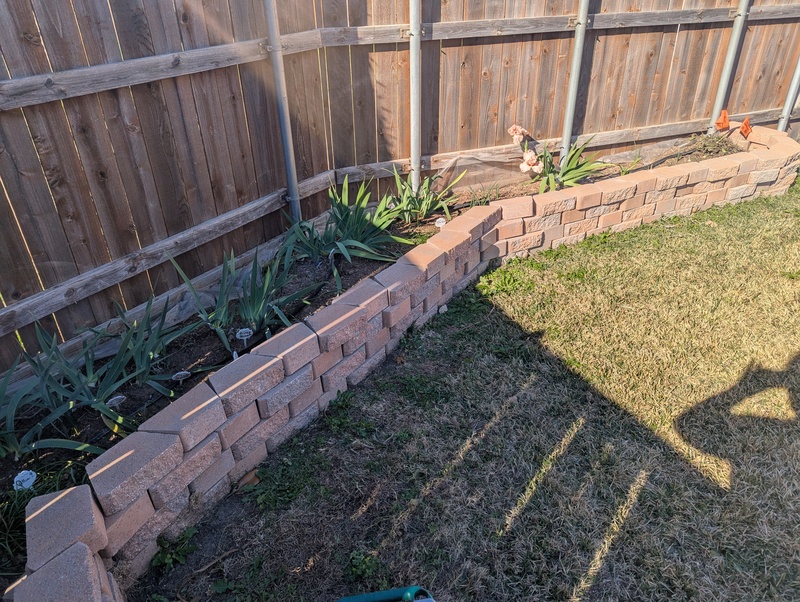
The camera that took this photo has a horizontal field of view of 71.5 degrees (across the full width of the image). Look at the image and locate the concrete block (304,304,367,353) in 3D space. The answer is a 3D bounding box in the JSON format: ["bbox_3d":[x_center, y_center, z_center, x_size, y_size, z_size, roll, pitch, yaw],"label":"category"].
[{"bbox_3d":[-0.317,0.117,2.616,0.165,0.097,0.298,22,38,34],"label":"concrete block"}]

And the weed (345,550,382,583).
[{"bbox_3d":[-0.125,0.884,1.850,0.110,0.050,0.090,-1,30,0],"label":"weed"}]

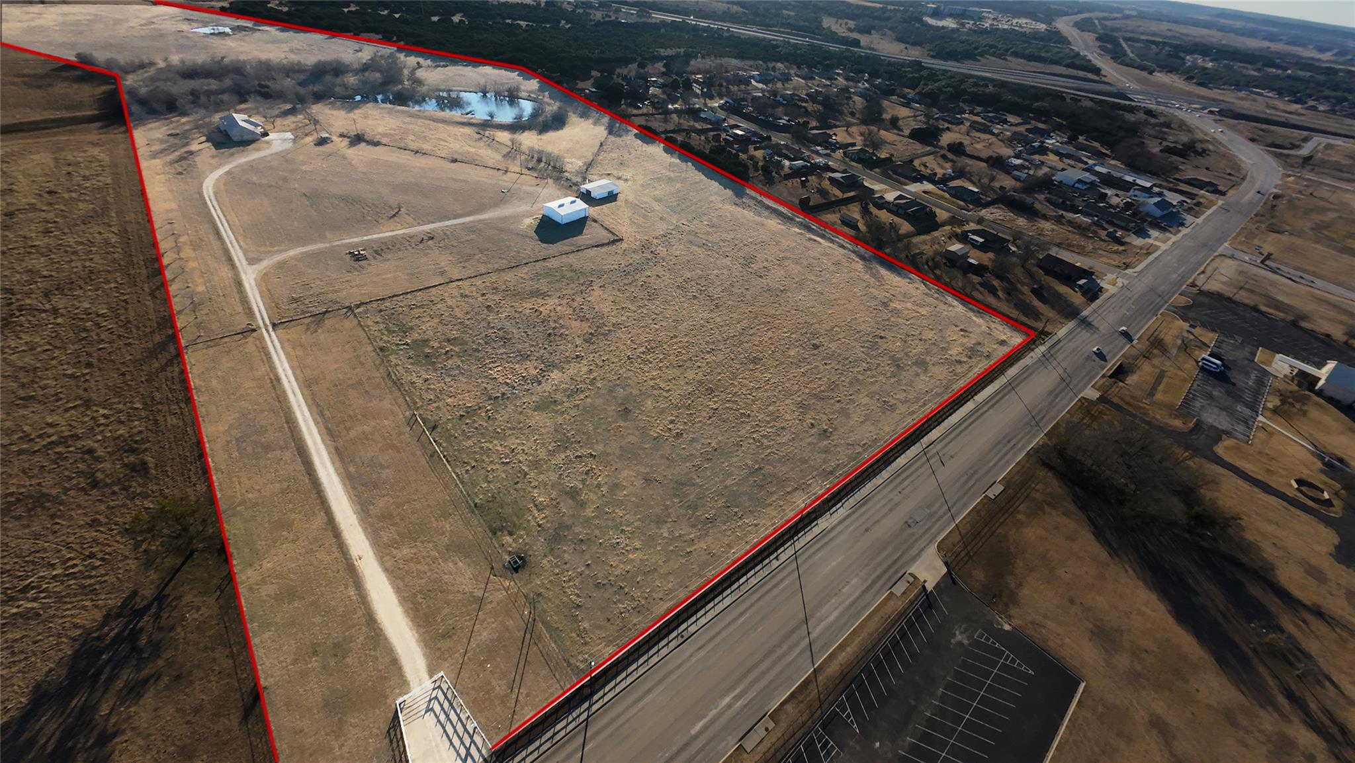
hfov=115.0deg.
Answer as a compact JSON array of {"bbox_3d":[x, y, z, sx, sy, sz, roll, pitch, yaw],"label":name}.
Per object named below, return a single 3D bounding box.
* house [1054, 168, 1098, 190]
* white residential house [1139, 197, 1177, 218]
[{"bbox_3d":[275.061,-139.878,296.661,21.500,5.000,18.500,-25,55,-28],"label":"house"},{"bbox_3d":[303.776,-111.298,273.460,22.500,5.300,12.400,-25,55,-28],"label":"white residential house"}]

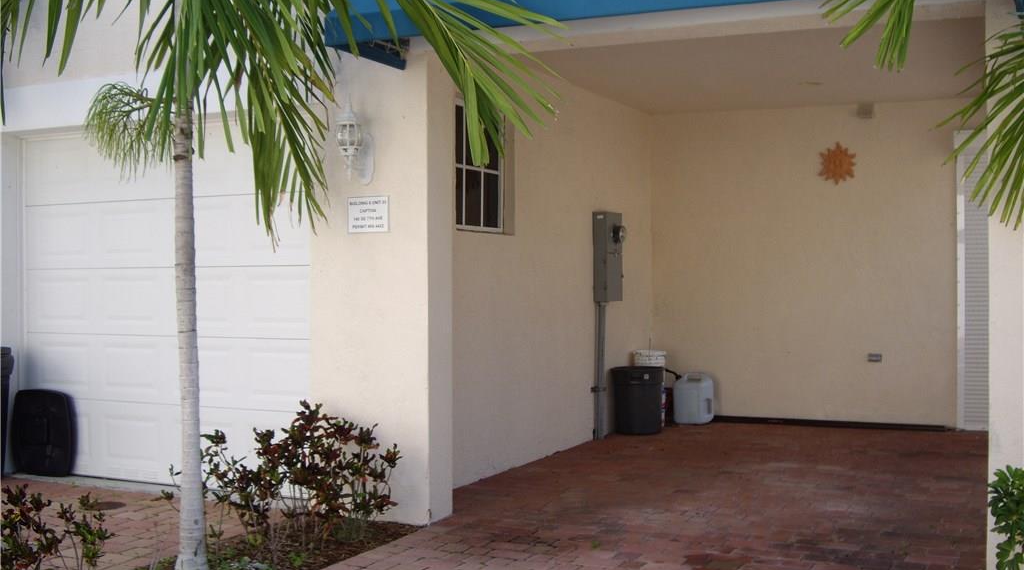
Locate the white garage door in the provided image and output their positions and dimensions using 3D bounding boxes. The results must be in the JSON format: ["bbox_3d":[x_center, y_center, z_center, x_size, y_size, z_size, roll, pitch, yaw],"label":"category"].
[{"bbox_3d":[-2.345,0.128,7.548,2.700,2.430,0.070,0,0,25],"label":"white garage door"}]

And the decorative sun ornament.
[{"bbox_3d":[2.964,-1.099,10.217,0.345,0.385,0.040,0,0,25],"label":"decorative sun ornament"}]

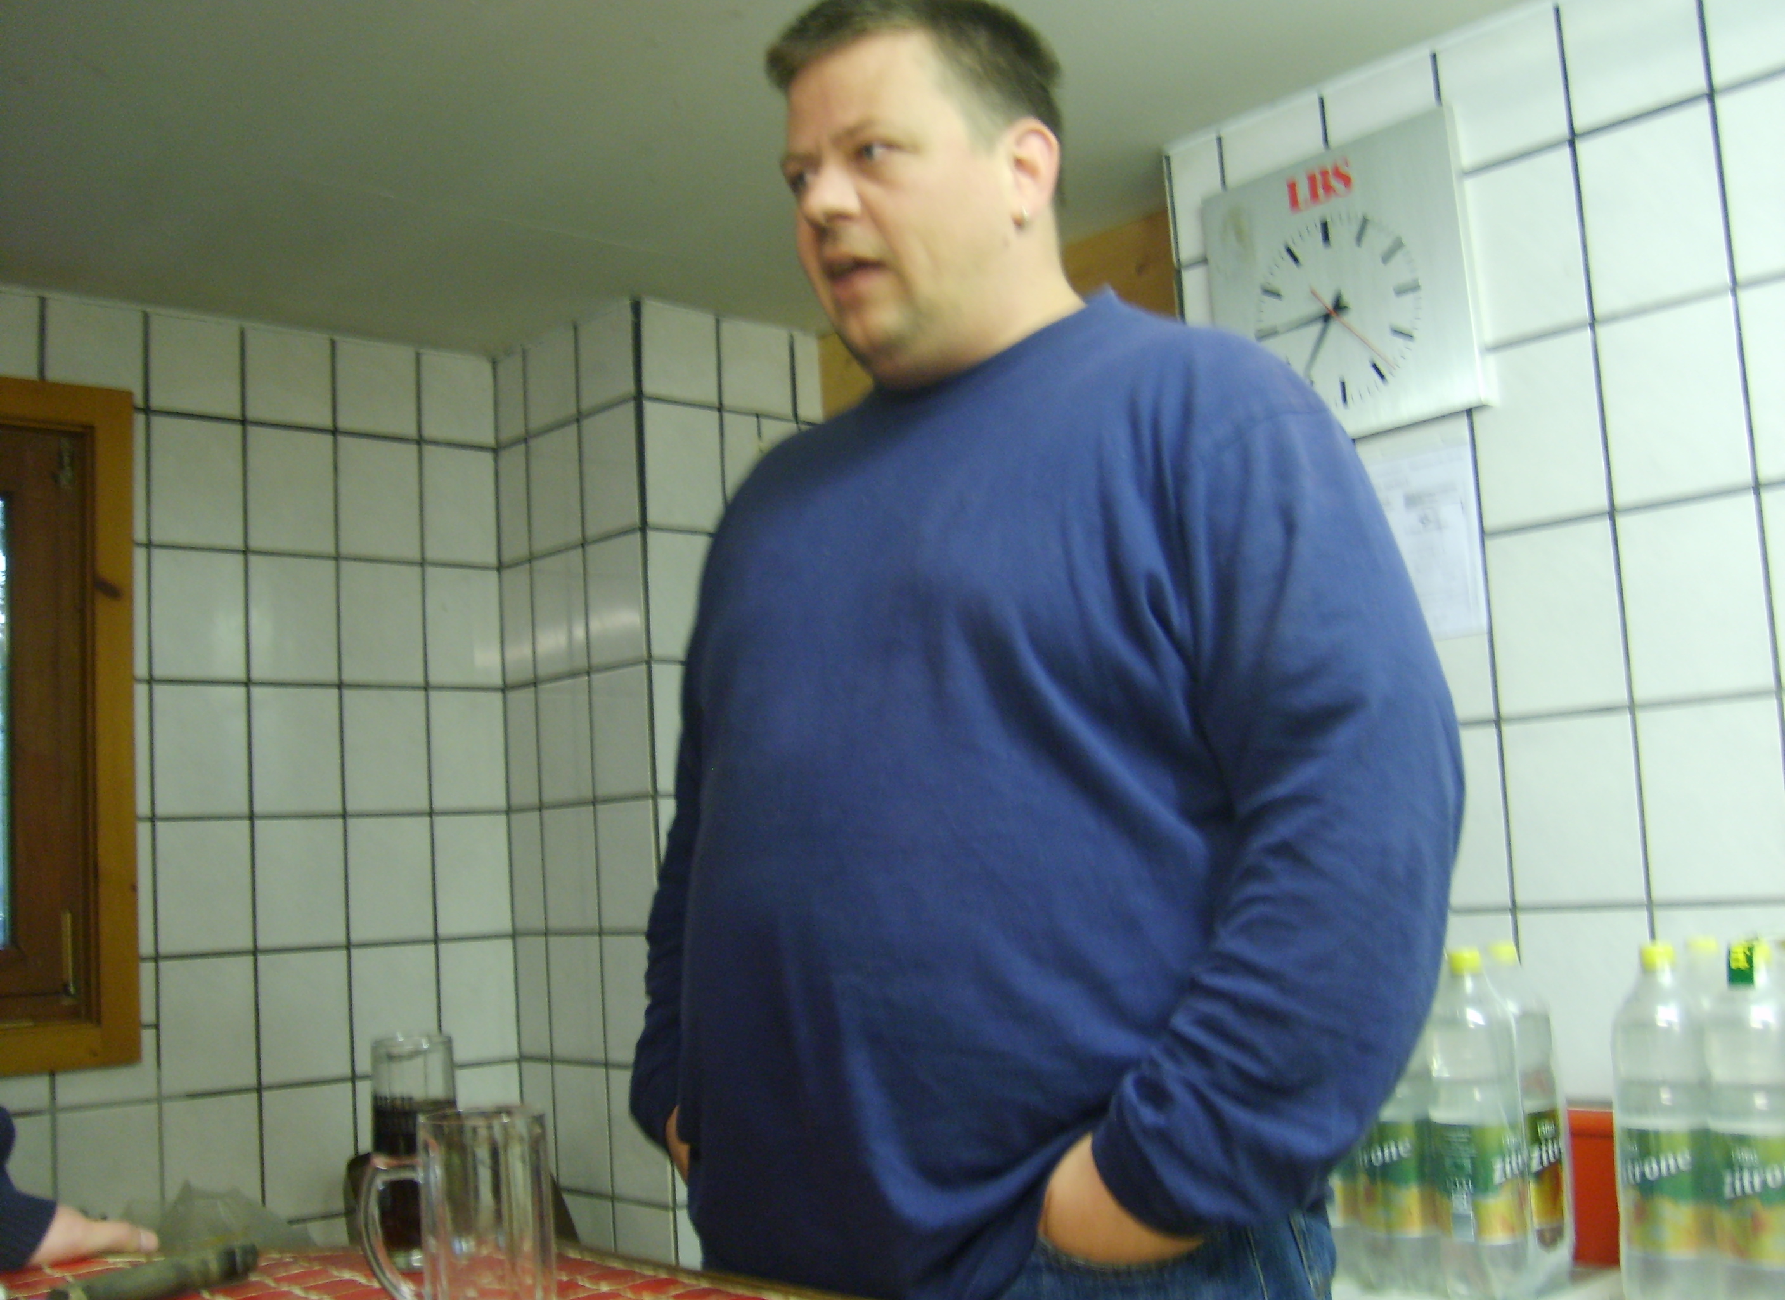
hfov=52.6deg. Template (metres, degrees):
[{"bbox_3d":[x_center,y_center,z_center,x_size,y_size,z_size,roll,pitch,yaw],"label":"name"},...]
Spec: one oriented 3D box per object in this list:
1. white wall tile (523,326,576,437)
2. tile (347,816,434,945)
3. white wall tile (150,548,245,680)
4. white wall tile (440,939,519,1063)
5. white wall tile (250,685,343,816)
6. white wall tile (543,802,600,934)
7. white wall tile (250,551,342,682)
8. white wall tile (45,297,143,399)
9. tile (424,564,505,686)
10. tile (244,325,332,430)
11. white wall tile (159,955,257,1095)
[{"bbox_3d":[-0.554,-0.434,2.956,0.010,0.150,0.150,2,-8,-43],"label":"white wall tile"},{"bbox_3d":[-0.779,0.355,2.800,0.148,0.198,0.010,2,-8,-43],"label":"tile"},{"bbox_3d":[-1.029,-0.050,2.678,0.145,0.198,0.010,2,-9,-44],"label":"white wall tile"},{"bbox_3d":[-0.676,0.568,2.929,0.139,0.200,0.010,2,-8,-42],"label":"white wall tile"},{"bbox_3d":[-0.899,0.152,2.720,0.148,0.198,0.010,2,-8,-43],"label":"white wall tile"},{"bbox_3d":[-0.499,0.343,2.821,0.010,0.198,0.148,3,-9,-44],"label":"white wall tile"},{"bbox_3d":[-0.911,-0.045,2.741,0.148,0.198,0.010,2,-8,-43],"label":"white wall tile"},{"bbox_3d":[-1.139,-0.421,2.587,0.148,0.149,0.010,2,-8,-43],"label":"white wall tile"},{"bbox_3d":[-0.710,-0.036,2.983,0.139,0.198,0.010,2,-9,-44],"label":"tile"},{"bbox_3d":[-0.950,-0.423,2.843,0.150,0.150,0.010,2,-8,-42],"label":"tile"},{"bbox_3d":[-0.992,0.542,2.616,0.145,0.198,0.010,2,-9,-44],"label":"white wall tile"}]

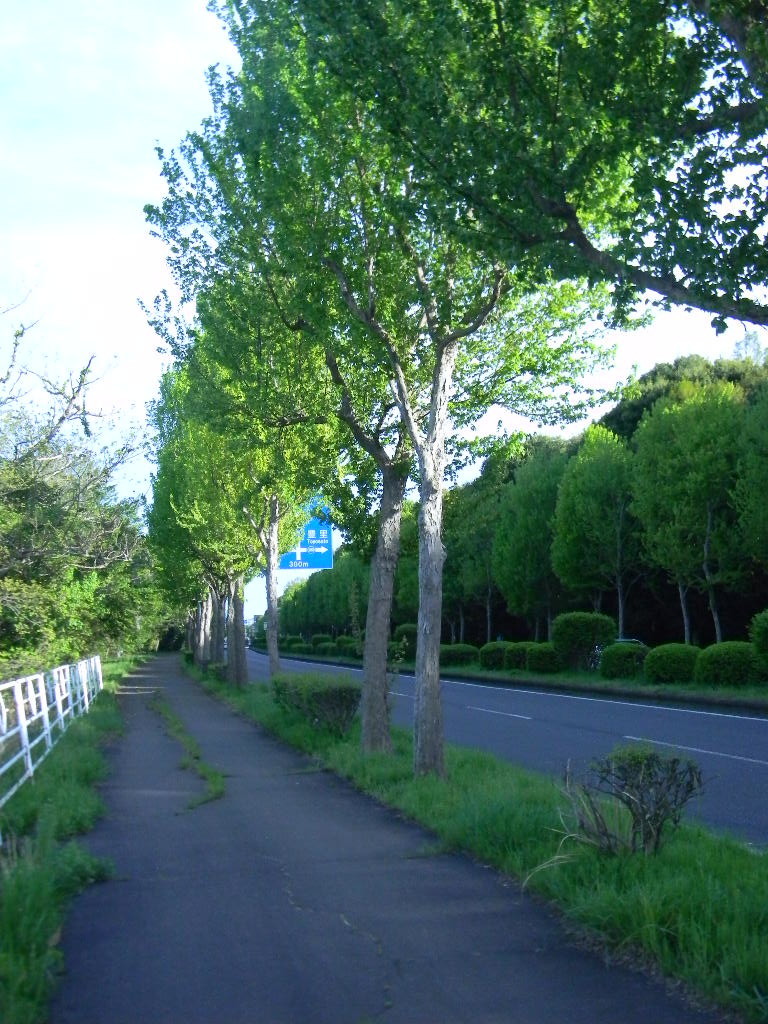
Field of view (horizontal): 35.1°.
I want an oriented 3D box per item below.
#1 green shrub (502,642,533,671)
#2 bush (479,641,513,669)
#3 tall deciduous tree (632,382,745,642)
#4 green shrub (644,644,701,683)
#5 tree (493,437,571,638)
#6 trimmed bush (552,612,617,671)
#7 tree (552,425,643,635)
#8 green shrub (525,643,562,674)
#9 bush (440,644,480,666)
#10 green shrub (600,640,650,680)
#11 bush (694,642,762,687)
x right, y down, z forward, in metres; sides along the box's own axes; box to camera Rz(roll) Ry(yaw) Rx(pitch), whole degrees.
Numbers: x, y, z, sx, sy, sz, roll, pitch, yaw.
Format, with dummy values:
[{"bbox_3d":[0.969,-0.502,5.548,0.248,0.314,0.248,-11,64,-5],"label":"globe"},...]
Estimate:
[{"bbox_3d":[5.864,6.211,52.115,1.360,1.200,1.430,0,-6,-11],"label":"green shrub"},{"bbox_3d":[5.206,6.660,56.167,1.460,1.230,1.540,-1,-6,0],"label":"bush"},{"bbox_3d":[14.448,0.563,56.303,5.260,13.190,5.260,0,-6,-11],"label":"tall deciduous tree"},{"bbox_3d":[8.280,4.363,34.704,1.520,1.080,1.600,0,-6,-11],"label":"green shrub"},{"bbox_3d":[9.634,2.389,77.250,5.020,14.190,5.020,0,-6,-11],"label":"tree"},{"bbox_3d":[7.518,4.939,45.208,2.260,2.300,2.380,0,-6,-11],"label":"trimmed bush"},{"bbox_3d":[11.753,1.741,65.320,4.900,12.860,4.900,0,-6,-11],"label":"tree"},{"bbox_3d":[6.137,5.576,46.075,1.270,1.150,1.340,0,-6,-11],"label":"green shrub"},{"bbox_3d":[3.856,7.386,62.523,1.700,1.100,2.280,0,-6,-11],"label":"bush"},{"bbox_3d":[7.671,4.730,38.478,1.480,1.170,1.560,0,-6,-11],"label":"green shrub"},{"bbox_3d":[9.307,4.097,32.618,1.750,1.110,1.850,0,-6,-11],"label":"bush"}]

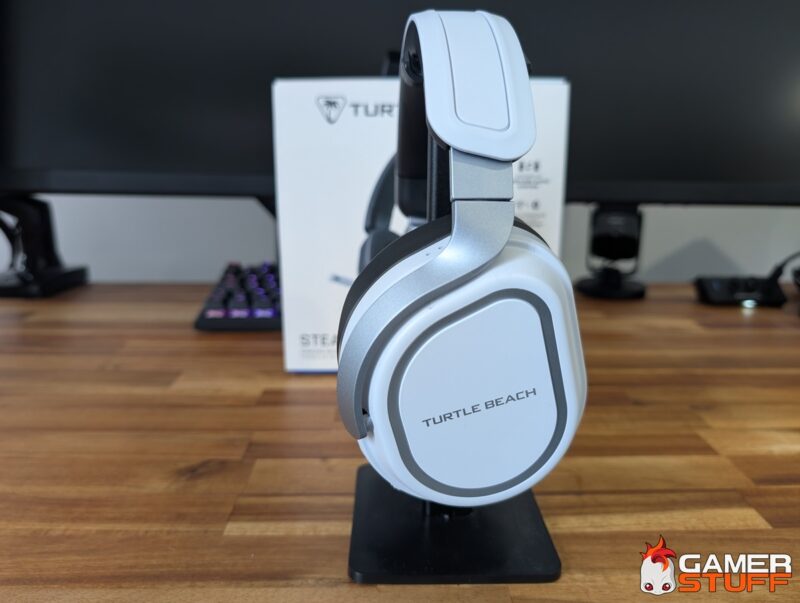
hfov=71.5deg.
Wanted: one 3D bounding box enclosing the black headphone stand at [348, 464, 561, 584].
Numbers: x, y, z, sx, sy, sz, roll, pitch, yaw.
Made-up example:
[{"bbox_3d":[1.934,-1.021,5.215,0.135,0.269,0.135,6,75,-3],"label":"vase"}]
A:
[{"bbox_3d":[0.025,0.004,0.263,0.097,0.236,0.092,0,16,1],"label":"black headphone stand"}]

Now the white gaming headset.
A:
[{"bbox_3d":[0.015,-0.026,0.254,0.094,0.188,0.165,-2,15,-7],"label":"white gaming headset"}]

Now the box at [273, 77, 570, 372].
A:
[{"bbox_3d":[0.017,-0.067,0.509,0.233,0.240,0.100,-1,16,-3],"label":"box"}]

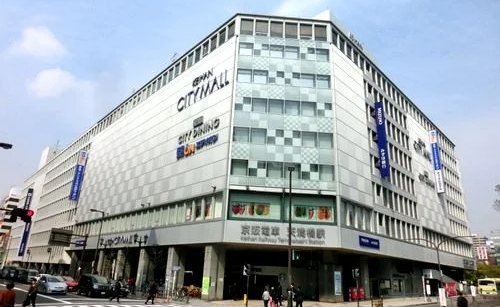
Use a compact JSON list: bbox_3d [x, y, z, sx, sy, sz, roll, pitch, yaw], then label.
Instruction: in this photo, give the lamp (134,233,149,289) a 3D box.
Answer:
[{"bbox_3d":[-10.757,10.545,33.343,1.400,5.600,0.400,19,-25,-38],"label":"lamp"}]

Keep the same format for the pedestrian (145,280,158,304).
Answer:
[{"bbox_3d":[-7.369,10.375,25.966,0.550,1.652,0.500,16,-23,-35],"label":"pedestrian"}]

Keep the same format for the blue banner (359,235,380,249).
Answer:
[{"bbox_3d":[12.019,8.878,34.392,0.200,0.950,4.300,-15,-25,41],"label":"blue banner"}]

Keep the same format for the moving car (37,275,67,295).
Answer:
[{"bbox_3d":[-18.900,12.468,33.086,1.745,1.490,4.400,18,-24,-37],"label":"moving car"}]

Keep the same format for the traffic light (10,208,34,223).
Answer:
[{"bbox_3d":[-15.192,4.140,23.153,1.250,0.750,0.400,18,-24,-37],"label":"traffic light"}]

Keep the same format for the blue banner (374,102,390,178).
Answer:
[{"bbox_3d":[16.409,-1.845,42.980,1.100,9.900,0.300,-15,-26,41],"label":"blue banner"}]

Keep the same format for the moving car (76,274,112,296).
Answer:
[{"bbox_3d":[-14.887,12.491,33.194,1.740,1.860,4.700,18,-24,-37],"label":"moving car"}]

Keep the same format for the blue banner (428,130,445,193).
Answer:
[{"bbox_3d":[31.782,1.286,58.971,1.150,11.000,0.300,-15,-26,41],"label":"blue banner"}]

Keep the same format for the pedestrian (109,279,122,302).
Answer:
[{"bbox_3d":[-10.014,10.207,25.873,0.650,1.683,0.500,16,-23,-35],"label":"pedestrian"}]

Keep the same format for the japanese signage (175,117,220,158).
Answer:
[{"bbox_3d":[-6.146,-2.195,40.102,0.250,4.300,8.600,19,-25,-38],"label":"japanese signage"}]

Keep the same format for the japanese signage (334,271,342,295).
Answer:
[{"bbox_3d":[8.082,11.967,31.841,0.620,2.100,0.120,4,-19,-3],"label":"japanese signage"}]

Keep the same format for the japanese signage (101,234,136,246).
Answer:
[{"bbox_3d":[-18.660,12.212,48.383,0.200,1.200,11.500,19,-25,-38],"label":"japanese signage"}]

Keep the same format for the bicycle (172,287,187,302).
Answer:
[{"bbox_3d":[-5.784,11.574,28.445,0.570,1.050,1.700,14,-22,-30],"label":"bicycle"}]

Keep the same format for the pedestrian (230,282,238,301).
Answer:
[{"bbox_3d":[-1.369,12.591,31.696,0.480,1.600,0.360,5,-19,-5],"label":"pedestrian"}]

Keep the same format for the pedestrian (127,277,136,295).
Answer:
[{"bbox_3d":[-11.588,12.966,34.034,0.500,1.589,0.350,17,-24,-37],"label":"pedestrian"}]

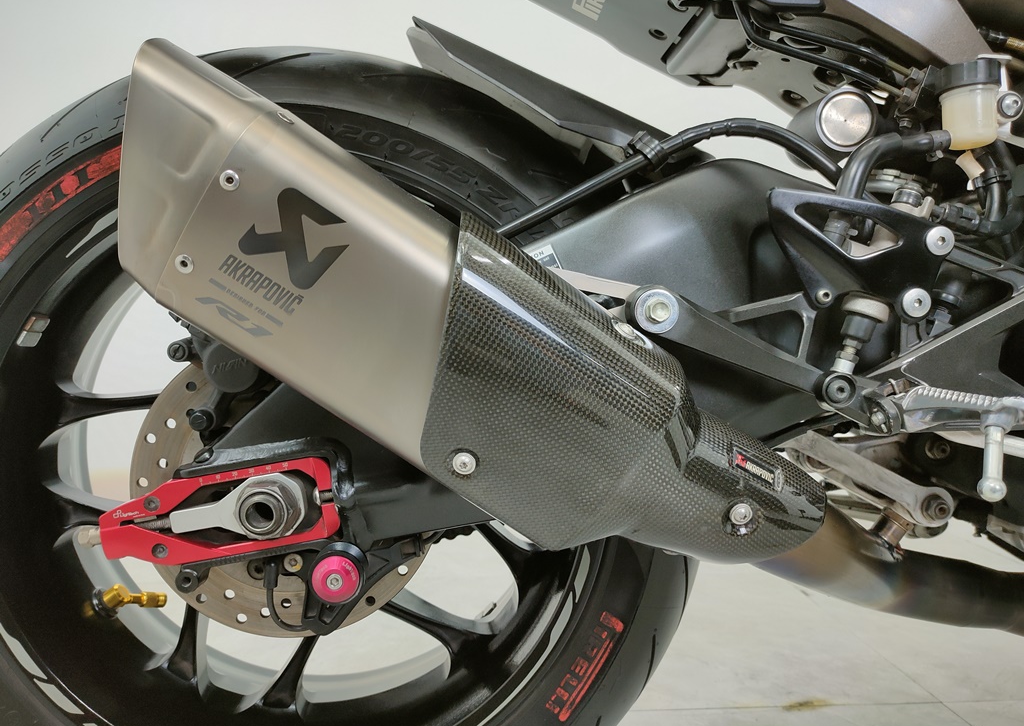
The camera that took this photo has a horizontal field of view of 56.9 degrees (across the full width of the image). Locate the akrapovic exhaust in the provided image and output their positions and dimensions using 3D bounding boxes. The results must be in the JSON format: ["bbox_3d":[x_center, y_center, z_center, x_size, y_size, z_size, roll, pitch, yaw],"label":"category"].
[{"bbox_3d":[-0.022,0.004,0.532,0.455,0.135,0.112,31,0,-6],"label":"akrapovic exhaust"}]

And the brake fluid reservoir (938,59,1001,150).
[{"bbox_3d":[0.338,-0.191,0.700,0.041,0.058,0.041,-2,3,-4],"label":"brake fluid reservoir"}]

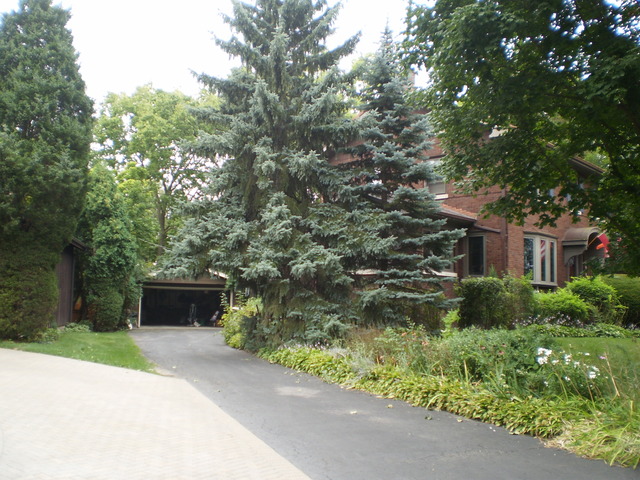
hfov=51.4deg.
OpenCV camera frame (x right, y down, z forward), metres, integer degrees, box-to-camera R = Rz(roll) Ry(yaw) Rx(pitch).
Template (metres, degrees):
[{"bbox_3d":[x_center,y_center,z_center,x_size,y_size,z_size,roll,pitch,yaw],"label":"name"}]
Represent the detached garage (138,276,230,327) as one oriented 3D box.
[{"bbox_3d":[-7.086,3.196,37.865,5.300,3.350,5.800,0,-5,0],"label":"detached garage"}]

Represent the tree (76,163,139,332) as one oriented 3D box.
[{"bbox_3d":[-9.406,0.371,29.578,2.750,7.550,2.700,0,-5,0],"label":"tree"}]

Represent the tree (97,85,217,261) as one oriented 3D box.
[{"bbox_3d":[-11.818,-2.806,48.421,8.800,17.130,8.500,0,-5,0],"label":"tree"}]

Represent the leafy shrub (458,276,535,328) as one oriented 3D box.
[{"bbox_3d":[6.488,2.437,24.581,2.850,2.180,2.000,0,-5,0],"label":"leafy shrub"}]

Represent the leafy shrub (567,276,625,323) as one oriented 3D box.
[{"bbox_3d":[10.720,2.528,25.878,2.200,2.220,2.000,0,-5,0],"label":"leafy shrub"}]

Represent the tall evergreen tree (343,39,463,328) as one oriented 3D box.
[{"bbox_3d":[2.651,-1.902,22.748,4.400,10.710,4.300,0,-5,0],"label":"tall evergreen tree"}]

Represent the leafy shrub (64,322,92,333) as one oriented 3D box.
[{"bbox_3d":[-10.271,3.742,28.283,1.200,0.510,1.000,0,-5,0],"label":"leafy shrub"}]

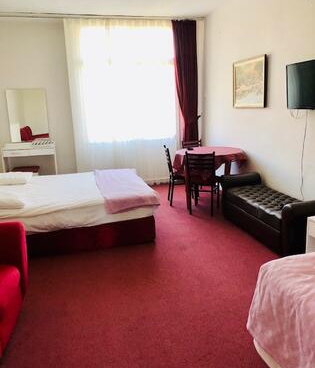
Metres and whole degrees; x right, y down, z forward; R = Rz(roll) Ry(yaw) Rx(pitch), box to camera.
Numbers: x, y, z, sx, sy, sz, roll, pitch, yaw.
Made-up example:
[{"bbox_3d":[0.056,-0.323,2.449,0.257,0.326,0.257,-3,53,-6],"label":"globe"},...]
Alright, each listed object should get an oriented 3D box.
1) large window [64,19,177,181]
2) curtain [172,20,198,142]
[{"bbox_3d":[-0.521,-1.370,6.083,2.000,2.891,0.117,-5,13,-13],"label":"large window"},{"bbox_3d":[0.544,-1.462,6.289,0.467,2.920,0.161,-5,13,-13],"label":"curtain"}]

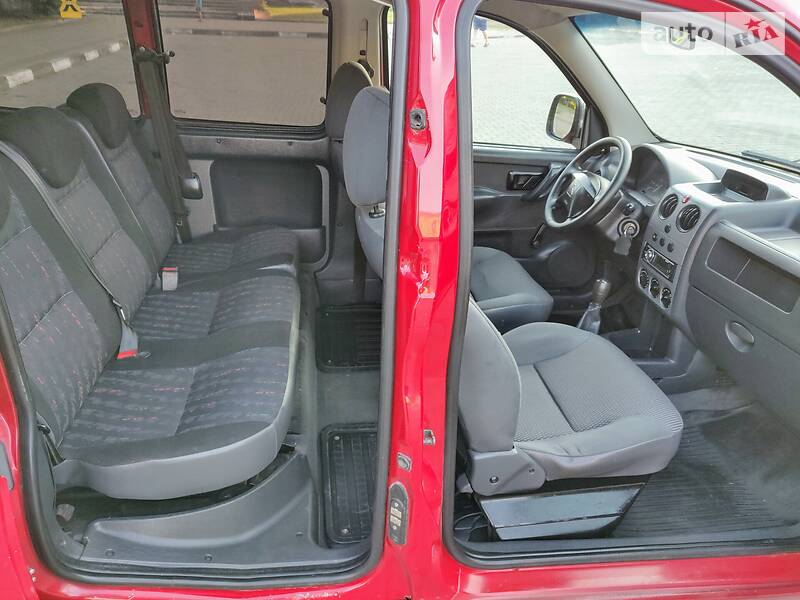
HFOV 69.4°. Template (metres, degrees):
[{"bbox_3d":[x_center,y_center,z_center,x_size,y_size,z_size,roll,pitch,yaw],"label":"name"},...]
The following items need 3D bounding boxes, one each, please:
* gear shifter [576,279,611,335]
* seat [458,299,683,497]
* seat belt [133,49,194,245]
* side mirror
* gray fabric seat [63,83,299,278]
[{"bbox_3d":[0.649,0.039,1.931,0.107,0.230,0.092,0,26,-8],"label":"gear shifter"},{"bbox_3d":[0.292,-0.037,1.433,0.877,0.903,0.525,0,26,-8],"label":"seat"},{"bbox_3d":[-0.875,-0.558,2.183,0.143,0.714,0.092,0,26,-8],"label":"seat belt"},{"bbox_3d":[0.750,-0.804,2.555,0.122,0.219,0.194,-6,28,-19],"label":"side mirror"},{"bbox_3d":[-0.726,-0.361,2.011,0.740,0.714,0.449,0,26,-8],"label":"gray fabric seat"}]

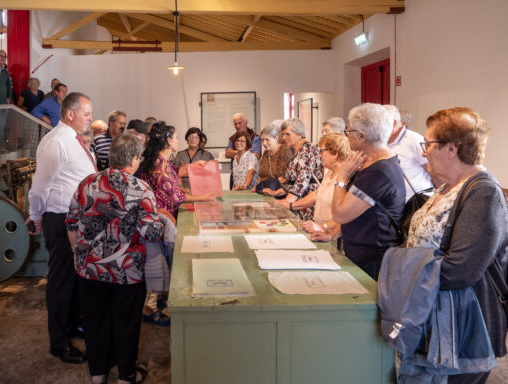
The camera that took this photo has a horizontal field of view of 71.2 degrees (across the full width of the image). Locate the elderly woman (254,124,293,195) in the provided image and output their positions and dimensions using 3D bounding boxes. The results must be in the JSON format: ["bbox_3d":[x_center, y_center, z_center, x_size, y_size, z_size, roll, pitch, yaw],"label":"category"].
[{"bbox_3d":[0.193,0.146,3.350,0.470,1.540,0.380,5,9,37],"label":"elderly woman"}]

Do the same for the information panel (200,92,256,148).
[{"bbox_3d":[-0.417,-1.168,5.800,0.900,0.900,0.050,0,7,0],"label":"information panel"}]

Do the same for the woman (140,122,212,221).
[{"bbox_3d":[-0.608,0.236,2.750,0.500,1.570,0.500,-1,7,-6],"label":"woman"}]

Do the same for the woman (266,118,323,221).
[{"bbox_3d":[0.353,0.199,2.880,0.430,1.560,0.450,-4,8,-30],"label":"woman"}]

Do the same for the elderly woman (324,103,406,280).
[{"bbox_3d":[0.570,0.357,1.800,0.400,1.610,0.460,2,7,18],"label":"elderly woman"}]

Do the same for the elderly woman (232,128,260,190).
[{"bbox_3d":[-0.089,0.110,3.720,0.420,1.490,0.330,3,8,24],"label":"elderly woman"}]

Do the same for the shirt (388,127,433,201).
[{"bbox_3d":[0.948,-0.086,2.250,0.360,0.660,0.480,1,7,12],"label":"shirt"}]

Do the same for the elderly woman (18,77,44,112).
[{"bbox_3d":[-3.573,-1.052,5.700,0.460,1.550,0.320,-6,9,-38],"label":"elderly woman"}]

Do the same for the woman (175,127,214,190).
[{"bbox_3d":[-0.649,0.071,3.870,0.460,1.530,0.340,0,7,0],"label":"woman"}]

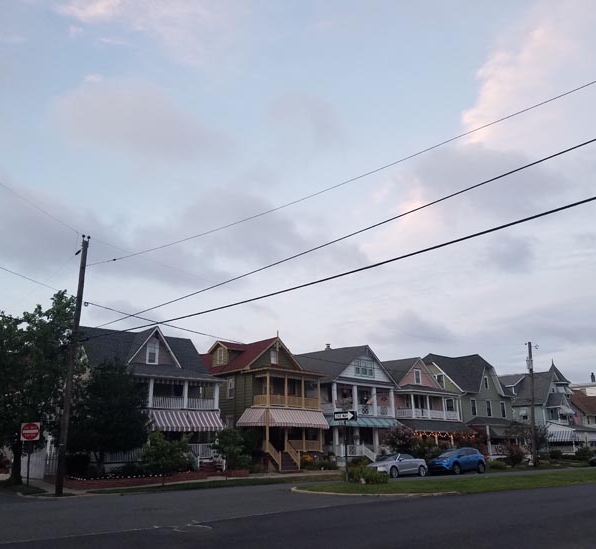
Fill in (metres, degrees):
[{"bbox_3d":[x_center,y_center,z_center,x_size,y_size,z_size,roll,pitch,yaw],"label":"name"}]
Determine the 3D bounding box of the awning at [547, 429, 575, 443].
[{"bbox_3d":[33.448,20.837,70.259,0.900,1.322,3.397,15,-23,-40],"label":"awning"}]

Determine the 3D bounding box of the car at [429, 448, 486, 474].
[{"bbox_3d":[11.132,13.071,38.588,4.600,1.690,1.840,14,-23,-39],"label":"car"}]

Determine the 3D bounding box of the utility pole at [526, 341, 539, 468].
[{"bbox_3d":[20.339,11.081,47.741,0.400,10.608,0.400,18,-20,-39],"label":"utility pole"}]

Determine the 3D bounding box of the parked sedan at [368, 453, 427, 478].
[{"bbox_3d":[5.942,11.345,32.882,4.420,1.410,1.790,15,-23,-40],"label":"parked sedan"}]

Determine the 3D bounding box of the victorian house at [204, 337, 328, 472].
[{"bbox_3d":[-3.079,9.992,42.144,6.000,9.300,11.700,14,-23,-39],"label":"victorian house"}]

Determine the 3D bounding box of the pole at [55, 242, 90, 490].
[{"bbox_3d":[-9.346,3.500,22.911,0.350,10.626,0.350,14,-23,-40],"label":"pole"}]

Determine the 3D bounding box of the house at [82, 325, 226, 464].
[{"bbox_3d":[-10.181,7.737,34.396,8.700,8.500,9.200,14,-23,-39],"label":"house"}]

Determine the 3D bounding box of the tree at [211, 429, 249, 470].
[{"bbox_3d":[-3.541,9.294,28.524,2.010,2.510,2.010,0,-18,0],"label":"tree"}]

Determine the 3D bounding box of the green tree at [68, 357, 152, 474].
[{"bbox_3d":[-9.934,7.378,28.909,4.135,5.707,4.135,15,-23,-40],"label":"green tree"}]

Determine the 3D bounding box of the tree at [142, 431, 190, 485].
[{"bbox_3d":[-5.960,8.193,24.593,2.040,2.340,2.040,14,-23,-39],"label":"tree"}]

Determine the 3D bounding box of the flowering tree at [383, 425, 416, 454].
[{"bbox_3d":[7.540,12.622,40.310,2.570,3.140,2.570,14,-23,-39],"label":"flowering tree"}]

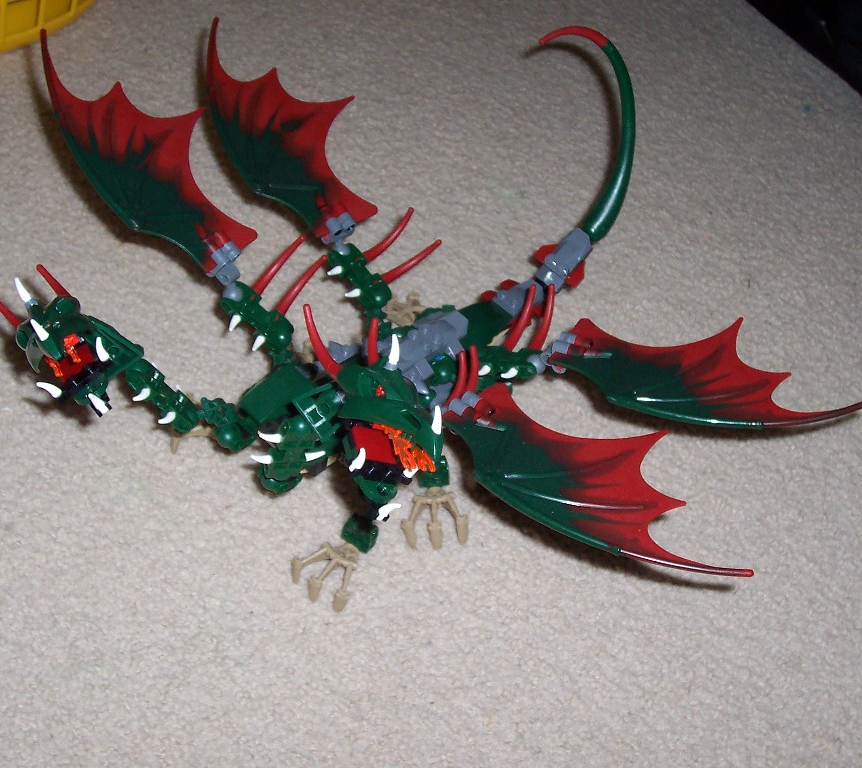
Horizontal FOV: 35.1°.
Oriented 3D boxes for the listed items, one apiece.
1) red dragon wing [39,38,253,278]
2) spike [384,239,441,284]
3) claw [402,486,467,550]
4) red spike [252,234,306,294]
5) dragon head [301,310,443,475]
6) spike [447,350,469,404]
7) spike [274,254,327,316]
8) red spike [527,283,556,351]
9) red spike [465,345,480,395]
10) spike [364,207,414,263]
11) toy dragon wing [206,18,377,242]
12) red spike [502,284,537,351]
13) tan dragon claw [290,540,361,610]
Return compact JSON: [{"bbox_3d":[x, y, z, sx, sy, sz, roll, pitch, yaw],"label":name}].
[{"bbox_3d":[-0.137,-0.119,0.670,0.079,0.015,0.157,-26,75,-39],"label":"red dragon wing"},{"bbox_3d":[-0.009,-0.060,0.668,0.009,0.039,0.006,54,10,-4],"label":"spike"},{"bbox_3d":[0.002,0.065,0.657,0.032,0.017,0.028,3,41,-13],"label":"claw"},{"bbox_3d":[-0.073,-0.057,0.655,0.009,0.040,0.006,42,7,-8],"label":"red spike"},{"bbox_3d":[-0.022,0.005,0.522,0.038,0.055,0.068,11,8,-41],"label":"dragon head"},{"bbox_3d":[0.012,-0.002,0.622,0.009,0.037,0.006,13,22,-2],"label":"spike"},{"bbox_3d":[-0.063,-0.048,0.668,0.005,0.009,0.038,39,85,26],"label":"spike"},{"bbox_3d":[0.056,-0.032,0.672,0.009,0.038,0.006,16,16,3],"label":"red spike"},{"bbox_3d":[0.018,-0.005,0.598,0.009,0.038,0.005,-35,59,-30],"label":"red spike"},{"bbox_3d":[-0.022,-0.078,0.719,0.038,0.005,0.009,-48,109,-8],"label":"spike"},{"bbox_3d":[-0.072,-0.139,0.712,0.079,0.015,0.157,-13,62,-25],"label":"toy dragon wing"},{"bbox_3d":[0.044,-0.032,0.651,0.005,0.039,0.009,39,40,26],"label":"red spike"},{"bbox_3d":[-0.049,0.089,0.651,0.032,0.018,0.029,31,53,13],"label":"tan dragon claw"}]

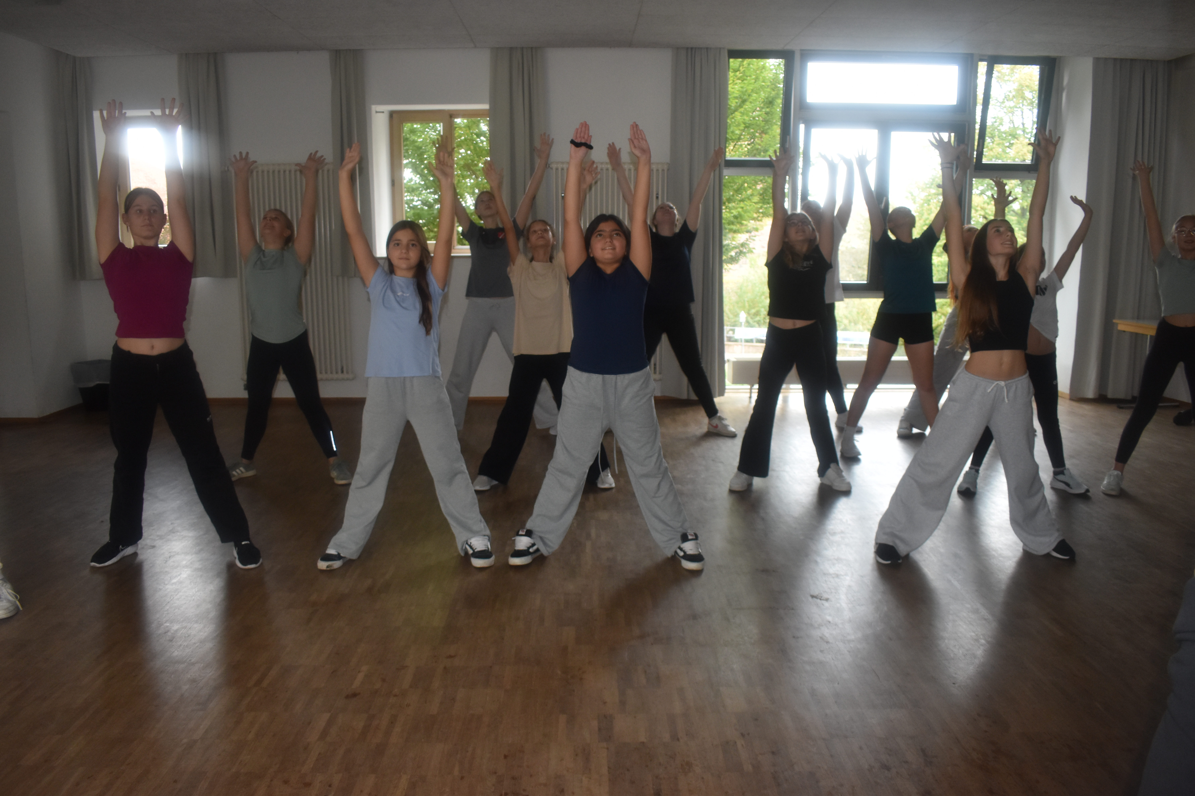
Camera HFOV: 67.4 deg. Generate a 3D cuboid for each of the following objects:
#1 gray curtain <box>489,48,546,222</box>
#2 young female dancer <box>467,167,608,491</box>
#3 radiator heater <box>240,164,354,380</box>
[{"bbox_3d":[-0.638,-1.903,7.288,0.451,1.802,0.130,0,10,-1],"label":"gray curtain"},{"bbox_3d":[-0.331,-0.408,5.149,0.825,1.854,0.400,0,9,-2],"label":"young female dancer"},{"bbox_3d":[-2.527,-1.026,7.425,0.970,1.790,0.100,0,10,-1],"label":"radiator heater"}]

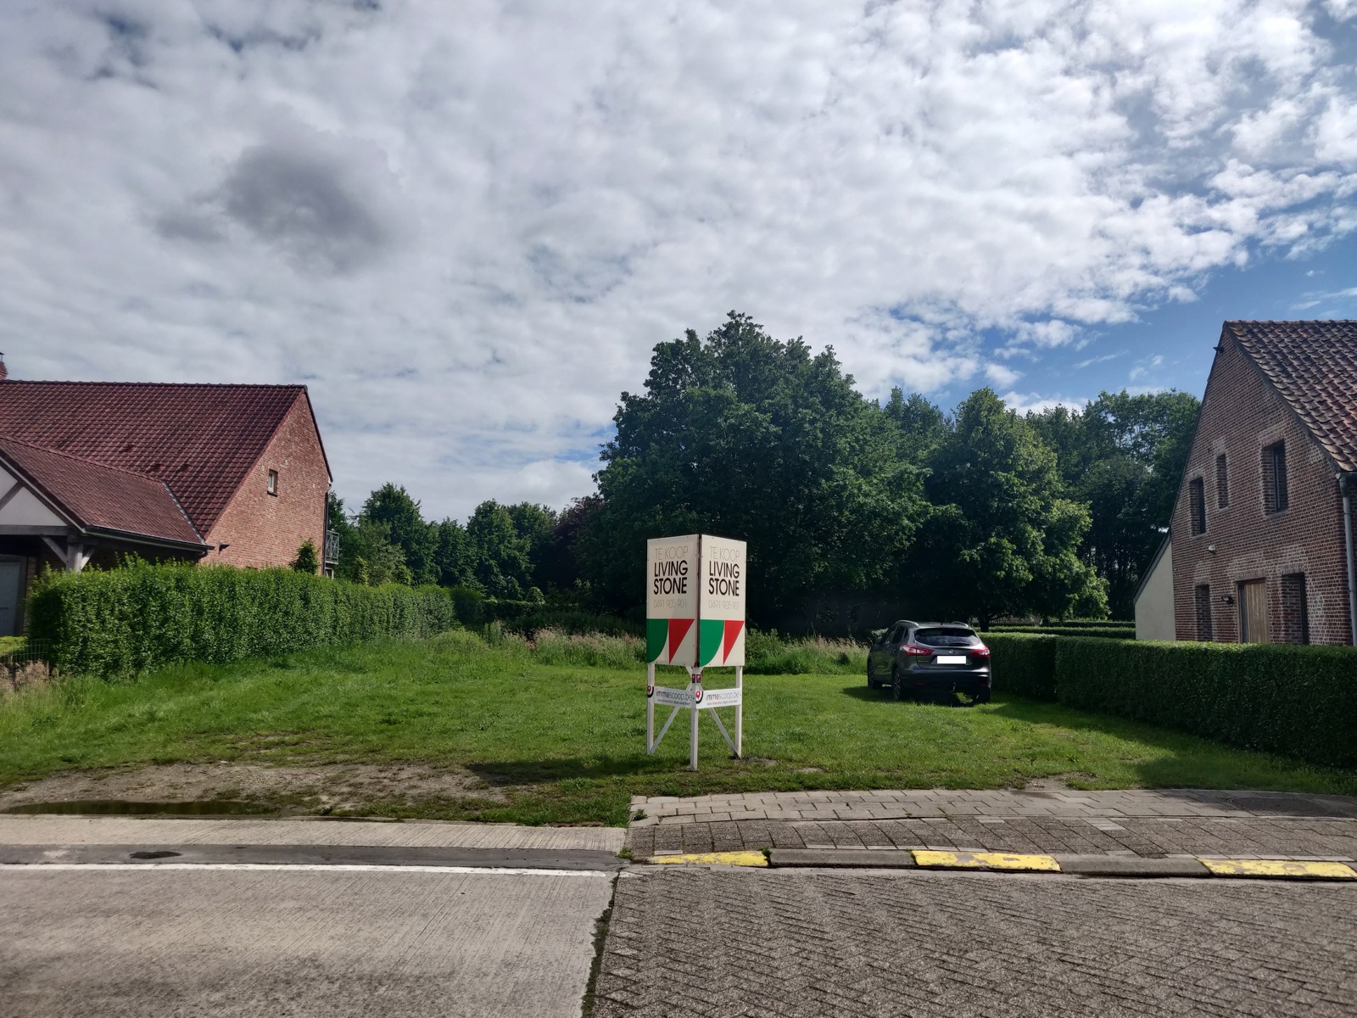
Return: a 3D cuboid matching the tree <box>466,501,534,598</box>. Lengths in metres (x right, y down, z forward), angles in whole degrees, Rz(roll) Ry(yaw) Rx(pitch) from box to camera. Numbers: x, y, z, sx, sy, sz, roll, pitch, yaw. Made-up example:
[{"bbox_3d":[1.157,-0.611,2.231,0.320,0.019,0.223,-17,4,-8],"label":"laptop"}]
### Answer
[{"bbox_3d":[-10.569,3.749,57.938,3.997,8.500,3.997,1,-7,0],"label":"tree"}]

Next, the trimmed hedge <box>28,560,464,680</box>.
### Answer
[{"bbox_3d":[-9.027,2.921,24.316,0.950,2.150,19.059,0,-7,4],"label":"trimmed hedge"}]

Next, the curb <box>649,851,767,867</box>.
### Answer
[{"bbox_3d":[0.209,2.465,6.945,0.845,0.085,0.180,0,-7,5],"label":"curb"}]

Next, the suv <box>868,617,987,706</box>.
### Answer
[{"bbox_3d":[5.226,3.170,20.783,1.840,1.600,4.380,0,-7,1],"label":"suv"}]

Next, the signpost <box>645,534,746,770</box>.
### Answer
[{"bbox_3d":[0.204,1.576,10.963,1.144,2.525,0.732,1,-7,-1],"label":"signpost"}]

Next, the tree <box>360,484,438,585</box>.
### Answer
[{"bbox_3d":[-15.742,3.088,54.988,4.198,9.054,4.198,1,-7,0],"label":"tree"}]

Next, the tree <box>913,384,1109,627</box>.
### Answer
[{"bbox_3d":[12.549,0.629,37.181,7.139,10.607,7.139,1,-7,0],"label":"tree"}]

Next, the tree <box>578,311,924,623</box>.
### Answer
[{"bbox_3d":[2.863,-0.987,38.362,13.173,13.913,13.173,1,-7,0],"label":"tree"}]

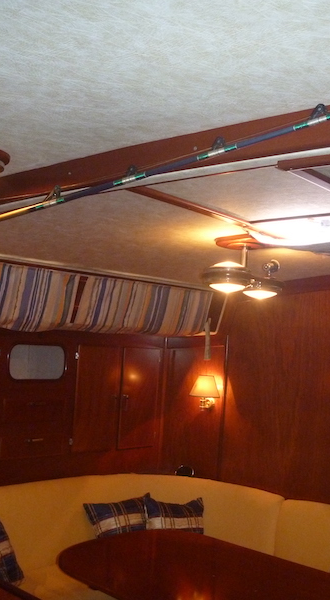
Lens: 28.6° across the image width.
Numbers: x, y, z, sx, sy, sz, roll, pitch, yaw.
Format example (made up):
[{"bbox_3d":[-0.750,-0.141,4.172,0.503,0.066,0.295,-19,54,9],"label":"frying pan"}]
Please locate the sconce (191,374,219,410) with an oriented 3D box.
[{"bbox_3d":[0.195,0.442,3.099,0.142,0.170,0.180,2,-5,13],"label":"sconce"}]

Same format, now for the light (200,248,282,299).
[{"bbox_3d":[0.261,-0.093,2.182,0.266,0.175,0.175,3,-5,-2],"label":"light"}]

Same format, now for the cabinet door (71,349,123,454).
[{"bbox_3d":[-0.300,0.445,2.921,0.025,0.464,0.265,-1,-6,42],"label":"cabinet door"}]

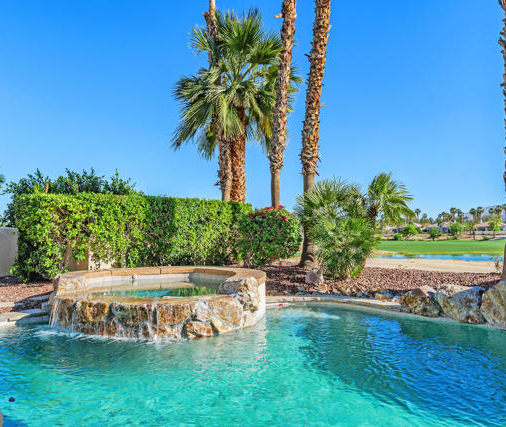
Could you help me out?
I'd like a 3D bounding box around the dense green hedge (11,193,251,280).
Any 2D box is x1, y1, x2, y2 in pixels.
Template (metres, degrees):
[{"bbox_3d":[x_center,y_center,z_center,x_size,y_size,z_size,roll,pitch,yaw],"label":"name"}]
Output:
[{"bbox_3d":[-3.000,0.658,12.585,7.000,2.150,1.600,1,-2,-32],"label":"dense green hedge"}]

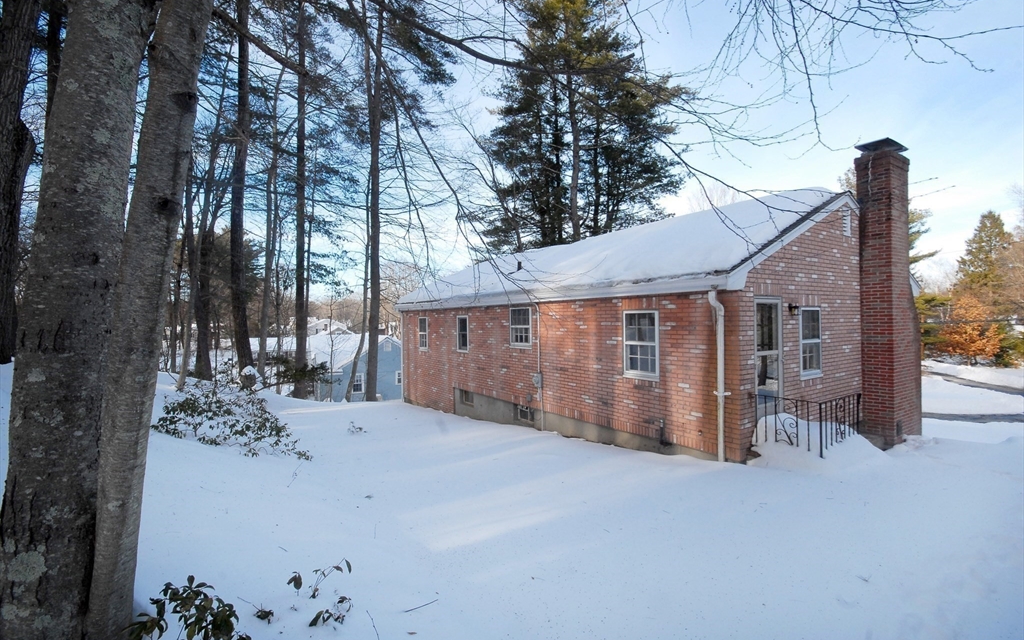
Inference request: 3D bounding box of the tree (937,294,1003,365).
[{"bbox_3d":[23.020,0.453,21.500,2.400,3.500,2.400,-1,0,-43],"label":"tree"}]

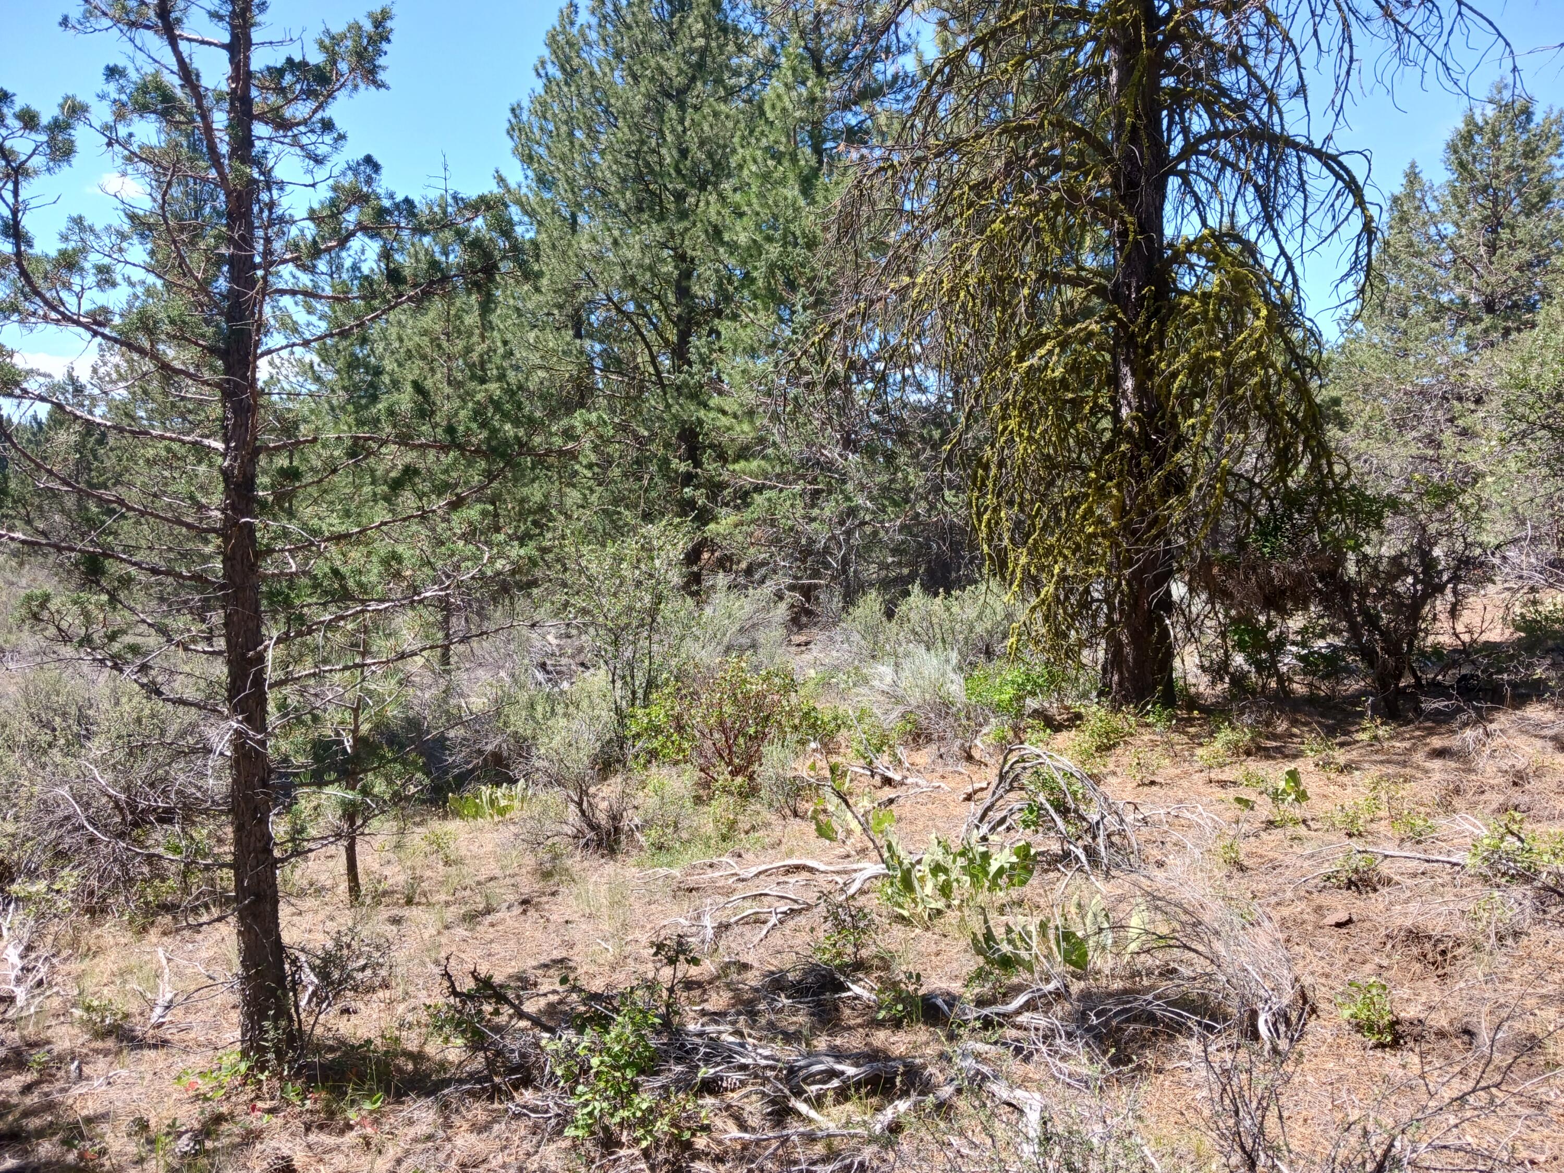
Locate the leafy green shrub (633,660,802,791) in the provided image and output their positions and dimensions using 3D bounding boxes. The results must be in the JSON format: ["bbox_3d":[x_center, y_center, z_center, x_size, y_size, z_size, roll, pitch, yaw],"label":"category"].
[{"bbox_3d":[-0.392,0.800,7.168,1.005,0.763,0.854,0,3,0],"label":"leafy green shrub"}]

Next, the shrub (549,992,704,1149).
[{"bbox_3d":[-0.397,1.209,3.103,0.389,0.365,0.350,0,3,0],"label":"shrub"}]

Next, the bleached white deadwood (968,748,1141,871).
[{"bbox_3d":[1.229,0.991,5.534,0.762,0.551,0.534,0,3,0],"label":"bleached white deadwood"}]

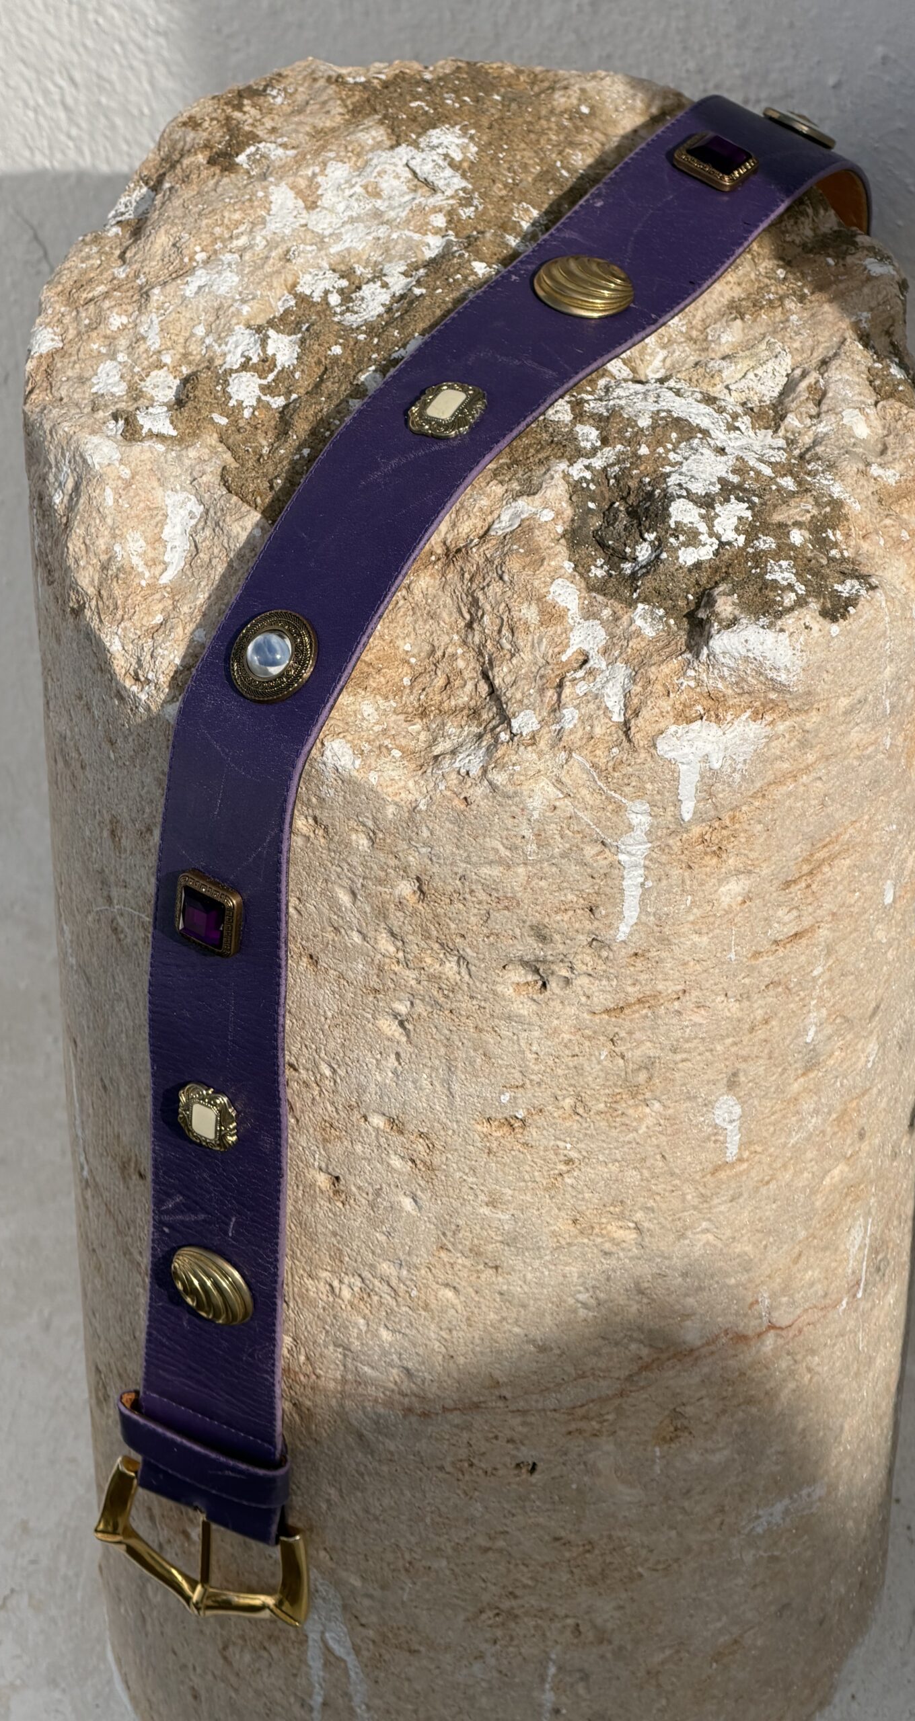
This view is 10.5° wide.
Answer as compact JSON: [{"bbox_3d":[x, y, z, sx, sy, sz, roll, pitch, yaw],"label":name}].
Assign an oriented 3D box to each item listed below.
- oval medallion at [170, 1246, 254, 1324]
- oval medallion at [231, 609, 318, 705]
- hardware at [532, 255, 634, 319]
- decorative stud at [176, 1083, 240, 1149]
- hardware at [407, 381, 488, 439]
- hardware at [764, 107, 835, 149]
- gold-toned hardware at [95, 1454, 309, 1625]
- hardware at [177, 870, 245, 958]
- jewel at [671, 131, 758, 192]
[{"bbox_3d":[-0.077,0.132,1.537,0.030,0.030,0.007,24,43,25],"label":"oval medallion"},{"bbox_3d":[-0.053,-0.059,1.424,0.027,0.006,0.027,22,84,33],"label":"oval medallion"},{"bbox_3d":[0.038,-0.172,1.480,0.030,0.007,0.030,26,47,20],"label":"hardware"},{"bbox_3d":[-0.075,0.077,1.496,0.019,0.020,0.004,25,43,26],"label":"decorative stud"},{"bbox_3d":[-0.003,-0.131,1.447,0.019,0.004,0.020,15,61,23],"label":"hardware"},{"bbox_3d":[0.111,-0.237,1.600,0.027,0.006,0.027,31,16,7],"label":"hardware"},{"bbox_3d":[-0.082,0.220,1.590,0.075,0.052,0.013,22,42,21],"label":"gold-toned hardware"},{"bbox_3d":[-0.072,0.015,1.452,0.020,0.020,0.004,30,46,26],"label":"hardware"},{"bbox_3d":[0.080,-0.216,1.540,0.020,0.004,0.020,28,46,19],"label":"jewel"}]

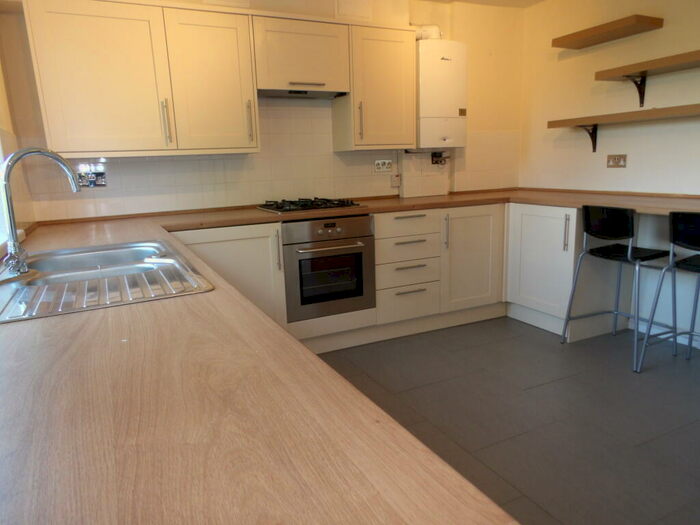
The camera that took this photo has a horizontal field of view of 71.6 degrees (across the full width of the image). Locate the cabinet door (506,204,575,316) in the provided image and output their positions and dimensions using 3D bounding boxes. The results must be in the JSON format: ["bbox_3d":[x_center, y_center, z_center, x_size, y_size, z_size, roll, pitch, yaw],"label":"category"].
[{"bbox_3d":[1.285,-0.020,3.284,0.024,0.721,0.566,-7,12,-24],"label":"cabinet door"}]

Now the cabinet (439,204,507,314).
[{"bbox_3d":[0.744,-0.076,3.662,0.553,0.721,0.570,-7,12,-24],"label":"cabinet"}]

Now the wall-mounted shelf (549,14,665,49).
[{"bbox_3d":[1.652,-1.486,3.151,0.245,0.048,0.605,-7,13,-24],"label":"wall-mounted shelf"}]

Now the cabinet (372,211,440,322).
[{"bbox_3d":[0.269,-0.017,3.419,0.500,0.731,0.560,-7,13,-24],"label":"cabinet"}]

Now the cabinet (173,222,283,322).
[{"bbox_3d":[-0.770,0.117,2.944,0.605,0.730,0.560,-7,13,-24],"label":"cabinet"}]

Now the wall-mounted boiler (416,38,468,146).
[{"bbox_3d":[0.592,-1.186,3.508,0.395,0.695,0.280,-7,13,-24],"label":"wall-mounted boiler"}]

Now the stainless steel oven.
[{"bbox_3d":[-0.218,-0.011,3.163,0.593,0.598,0.550,-7,13,-24],"label":"stainless steel oven"}]

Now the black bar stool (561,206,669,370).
[{"bbox_3d":[1.624,0.103,2.868,0.440,0.878,0.530,-7,13,-23],"label":"black bar stool"}]

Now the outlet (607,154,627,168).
[{"bbox_3d":[1.813,-0.690,3.305,0.012,0.086,0.144,-7,13,-24],"label":"outlet"}]

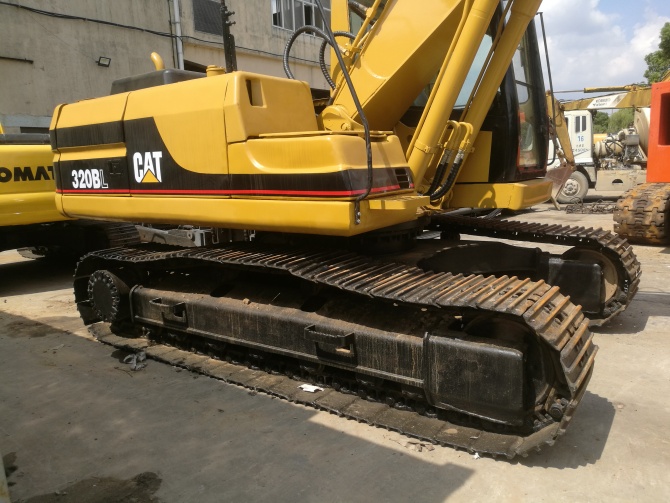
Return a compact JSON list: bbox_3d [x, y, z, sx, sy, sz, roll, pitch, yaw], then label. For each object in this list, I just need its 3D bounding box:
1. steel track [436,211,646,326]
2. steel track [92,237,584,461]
[{"bbox_3d":[0.885,0.115,6.000,4.470,0.870,0.700,5,12,35],"label":"steel track"},{"bbox_3d":[-0.485,0.515,4.080,4.470,0.870,0.700,5,12,35],"label":"steel track"}]

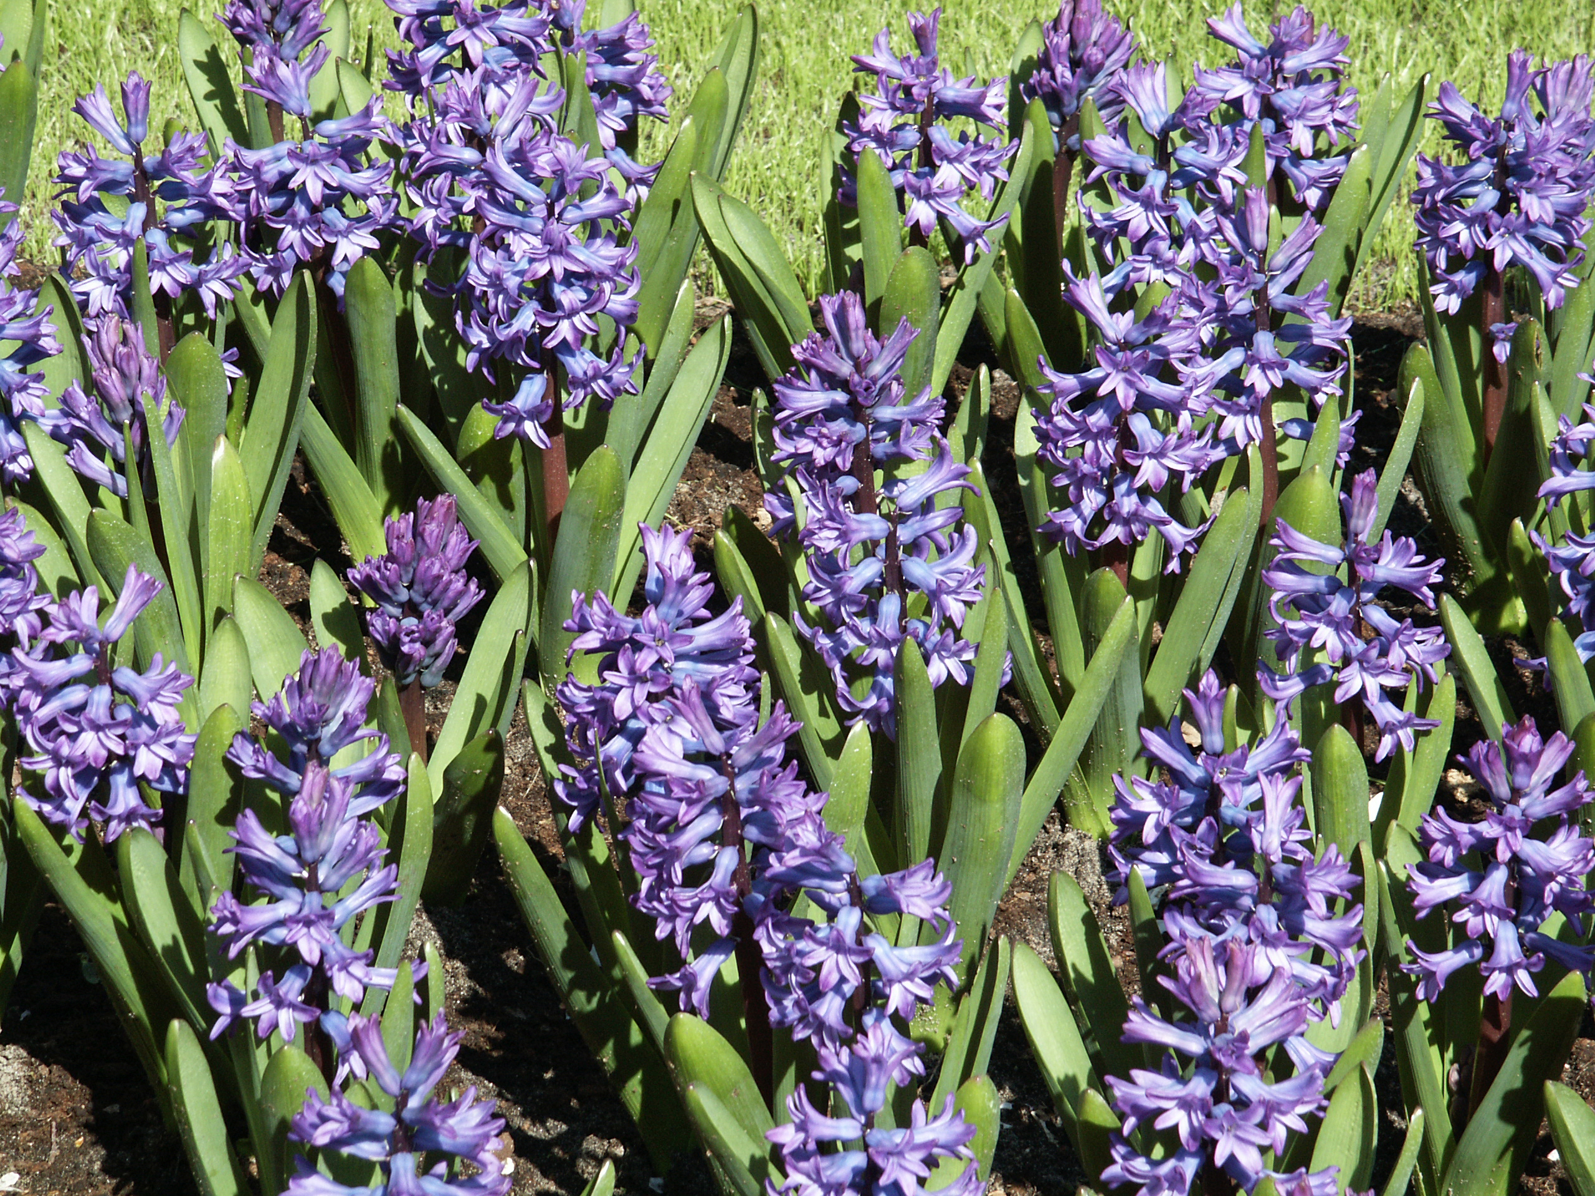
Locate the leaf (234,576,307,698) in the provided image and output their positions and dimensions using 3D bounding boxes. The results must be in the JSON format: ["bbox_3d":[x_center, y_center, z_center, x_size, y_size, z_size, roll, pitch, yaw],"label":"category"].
[{"bbox_3d":[-0.199,0.016,3.397,0.022,0.059,0.012,-13,25,6],"label":"leaf"}]

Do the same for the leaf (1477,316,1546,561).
[{"bbox_3d":[0.322,-0.065,4.042,0.023,0.136,0.016,4,33,-2],"label":"leaf"}]

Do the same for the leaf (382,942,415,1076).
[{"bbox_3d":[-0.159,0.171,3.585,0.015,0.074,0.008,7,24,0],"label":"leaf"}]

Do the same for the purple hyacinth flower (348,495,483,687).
[{"bbox_3d":[-0.163,-0.003,3.845,0.058,0.080,0.058,0,24,0],"label":"purple hyacinth flower"}]

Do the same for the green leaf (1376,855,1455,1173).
[{"bbox_3d":[0.246,0.169,3.593,0.013,0.150,0.016,-10,27,5],"label":"green leaf"}]

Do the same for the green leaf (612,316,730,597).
[{"bbox_3d":[-0.059,-0.057,4.105,0.025,0.163,0.015,18,26,-4],"label":"green leaf"}]

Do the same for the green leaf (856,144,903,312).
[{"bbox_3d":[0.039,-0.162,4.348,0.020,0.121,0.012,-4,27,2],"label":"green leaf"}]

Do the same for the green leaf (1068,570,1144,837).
[{"bbox_3d":[0.132,0.046,3.890,0.029,0.141,0.015,-1,35,0],"label":"green leaf"}]

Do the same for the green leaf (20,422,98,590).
[{"bbox_3d":[-0.322,-0.034,4.000,0.018,0.102,0.014,-17,26,9],"label":"green leaf"}]

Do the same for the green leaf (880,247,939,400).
[{"bbox_3d":[0.053,-0.126,4.308,0.029,0.097,0.014,0,35,0],"label":"green leaf"}]

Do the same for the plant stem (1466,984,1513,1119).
[{"bbox_3d":[0.281,0.181,3.643,0.010,0.069,0.011,9,25,-4],"label":"plant stem"}]

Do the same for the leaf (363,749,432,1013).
[{"bbox_3d":[-0.165,0.121,3.686,0.018,0.129,0.016,9,27,-5],"label":"leaf"}]

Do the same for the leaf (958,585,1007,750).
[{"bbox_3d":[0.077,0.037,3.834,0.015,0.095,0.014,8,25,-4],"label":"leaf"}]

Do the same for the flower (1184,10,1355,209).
[{"bbox_3d":[0.230,-0.237,4.360,0.083,0.096,0.083,0,24,0],"label":"flower"}]

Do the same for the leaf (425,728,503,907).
[{"bbox_3d":[-0.142,0.094,3.837,0.029,0.091,0.020,11,30,-5],"label":"leaf"}]

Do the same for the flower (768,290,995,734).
[{"bbox_3d":[0.032,-0.032,3.420,0.084,0.178,0.082,-1,26,1],"label":"flower"}]

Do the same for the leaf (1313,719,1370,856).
[{"bbox_3d":[0.198,0.072,3.291,0.020,0.062,0.012,0,26,0],"label":"leaf"}]

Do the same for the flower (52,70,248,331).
[{"bbox_3d":[-0.294,-0.179,4.096,0.085,0.112,0.085,0,27,0],"label":"flower"}]

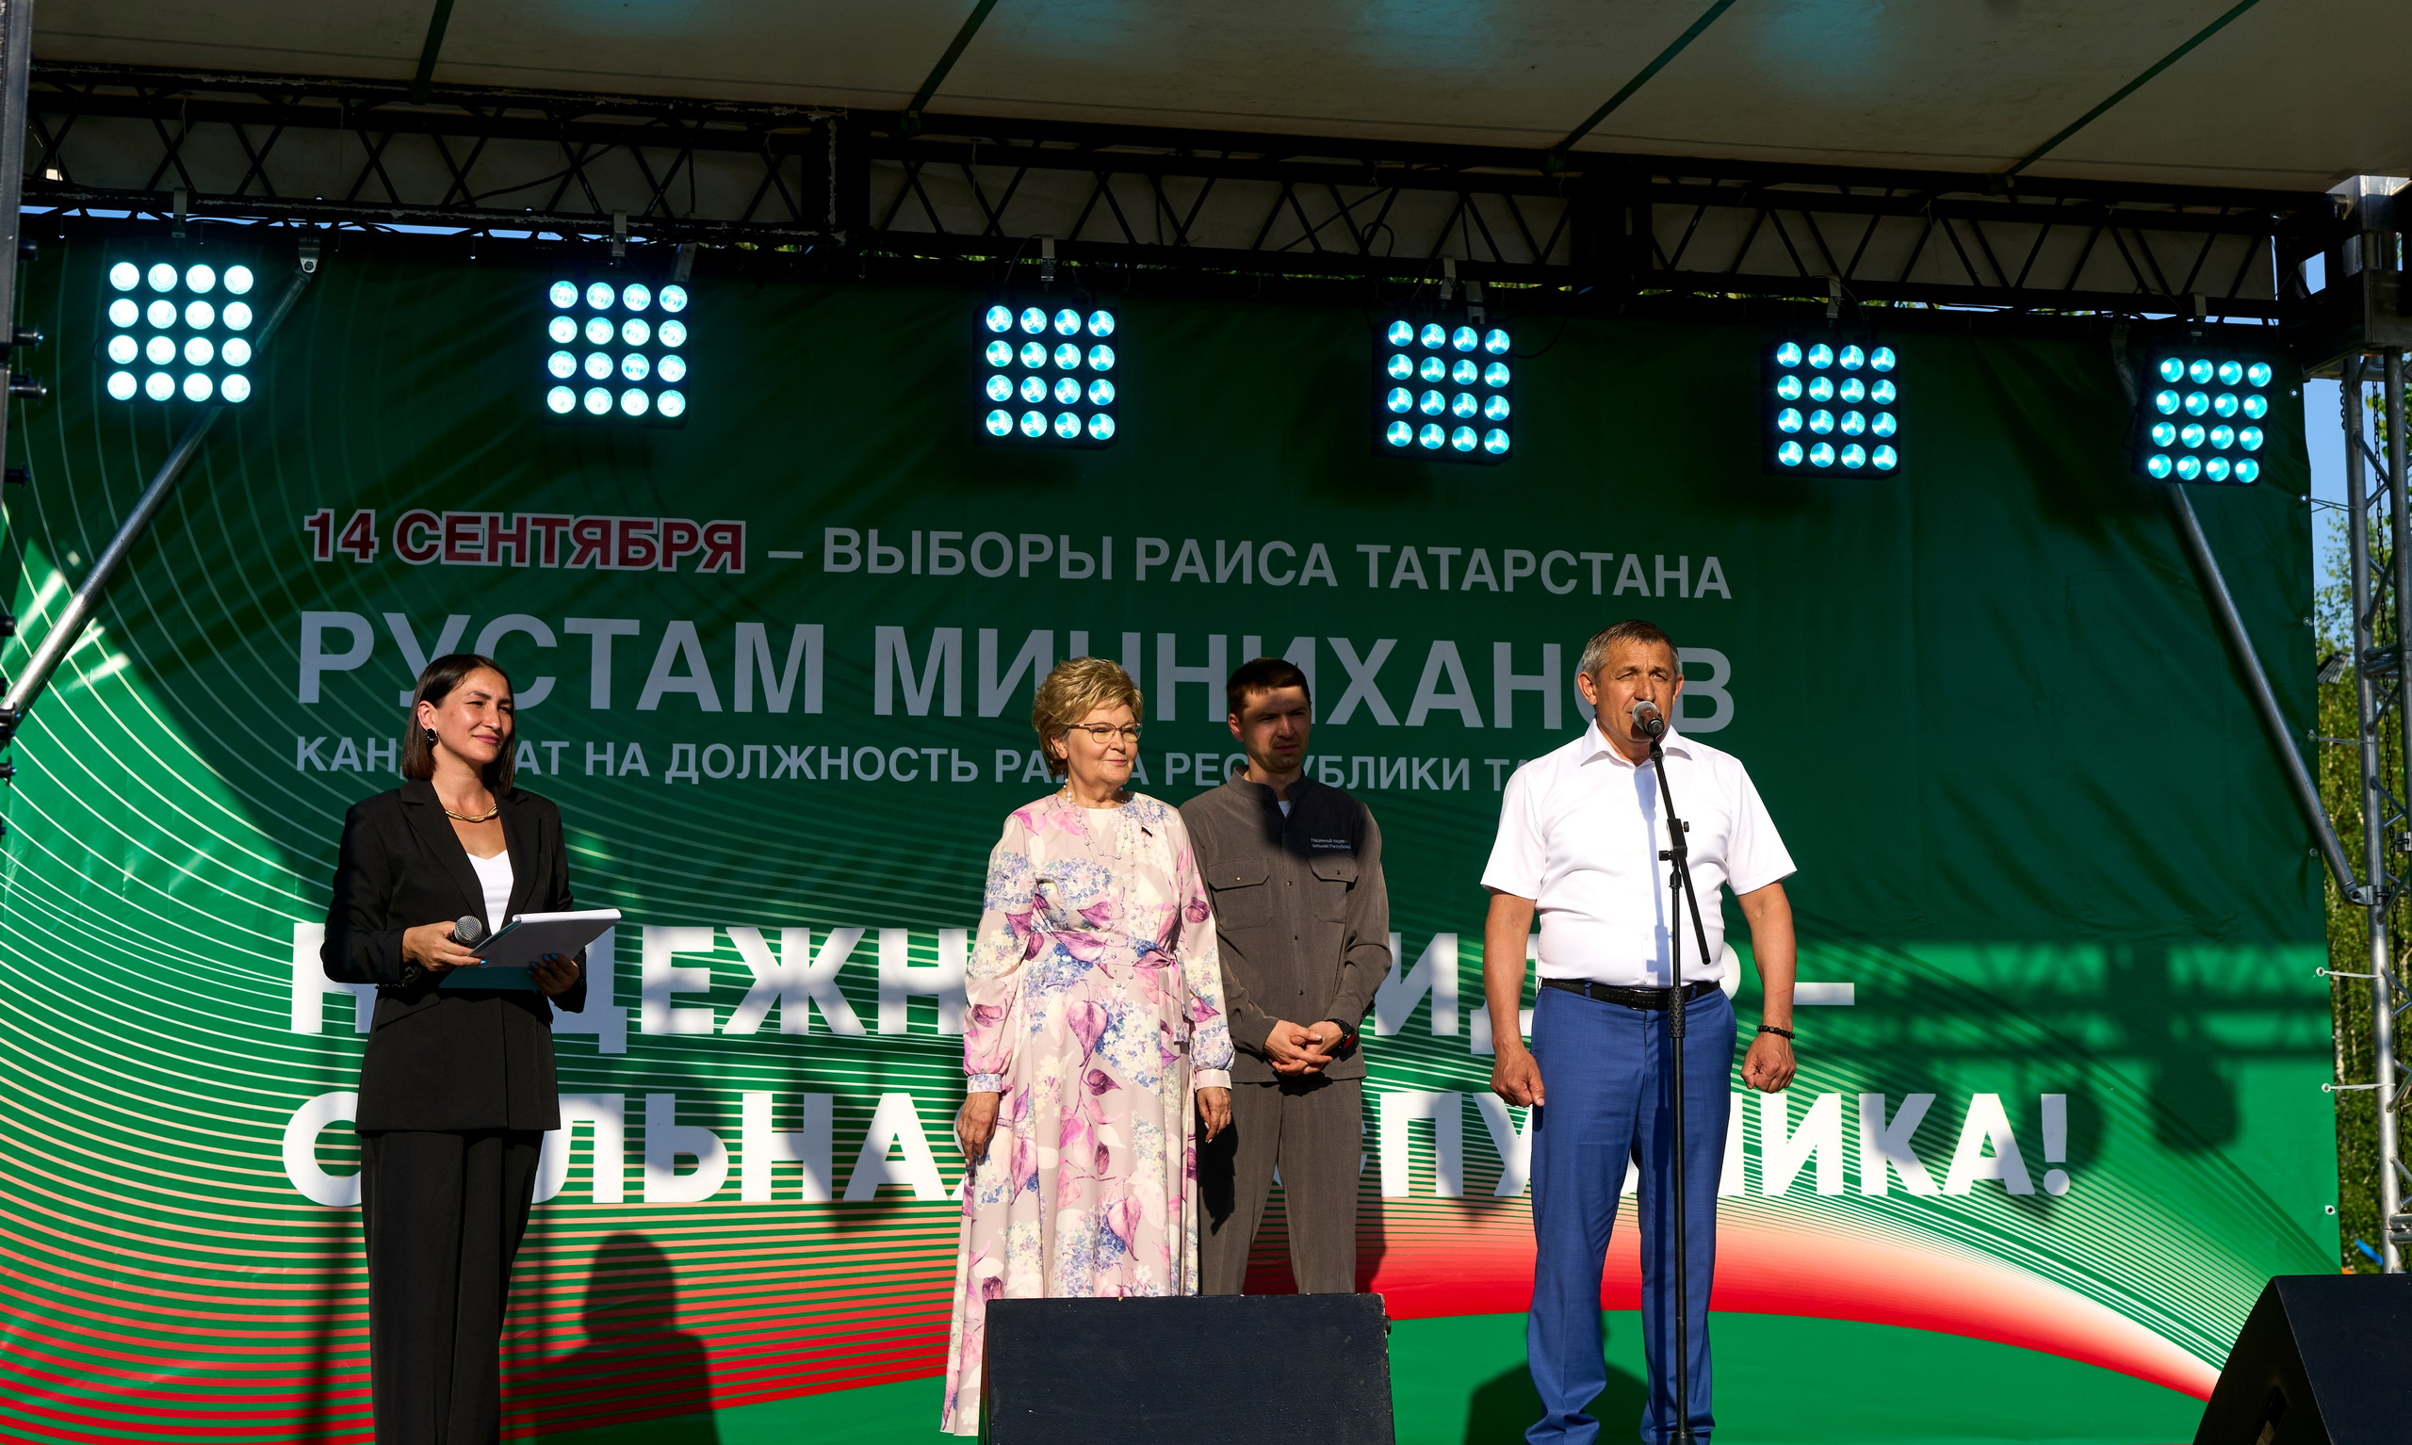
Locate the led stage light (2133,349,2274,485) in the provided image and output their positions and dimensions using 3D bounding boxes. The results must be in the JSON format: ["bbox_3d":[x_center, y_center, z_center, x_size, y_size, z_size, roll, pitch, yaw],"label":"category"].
[{"bbox_3d":[2.626,-0.807,9.760,0.338,0.338,0.145,1,11,-12],"label":"led stage light"}]

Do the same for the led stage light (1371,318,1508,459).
[{"bbox_3d":[0.595,-0.834,9.313,0.338,0.338,0.145,1,-3,-12],"label":"led stage light"}]

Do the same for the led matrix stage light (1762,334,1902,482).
[{"bbox_3d":[1.375,-0.689,8.147,0.287,0.287,0.110,1,-6,-12],"label":"led matrix stage light"}]

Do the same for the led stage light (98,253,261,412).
[{"bbox_3d":[-2.402,-0.900,8.651,0.338,0.338,0.145,1,-4,-12],"label":"led stage light"}]

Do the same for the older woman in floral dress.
[{"bbox_3d":[-0.227,0.695,7.479,0.590,1.670,0.410,2,-7,-16],"label":"older woman in floral dress"}]

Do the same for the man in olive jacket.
[{"bbox_3d":[0.172,0.719,7.953,0.480,1.735,0.330,2,-7,-14],"label":"man in olive jacket"}]

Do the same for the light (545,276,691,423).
[{"bbox_3d":[-1.418,-0.883,8.869,0.338,0.338,0.145,1,-5,-12],"label":"light"}]

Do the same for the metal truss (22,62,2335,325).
[{"bbox_3d":[0.041,-1.297,9.400,6.000,0.350,0.350,1,-7,-12],"label":"metal truss"}]

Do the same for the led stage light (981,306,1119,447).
[{"bbox_3d":[-0.394,-0.848,9.094,0.338,0.338,0.145,1,-5,-12],"label":"led stage light"}]

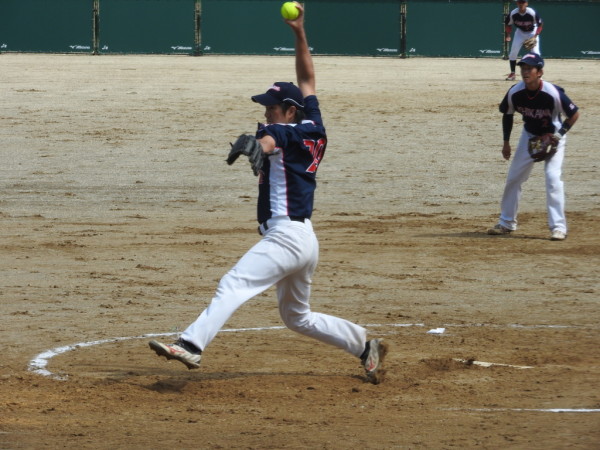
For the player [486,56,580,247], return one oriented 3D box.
[{"bbox_3d":[1.863,-0.629,37.500,0.770,1.490,0.630,2,4,29],"label":"player"}]

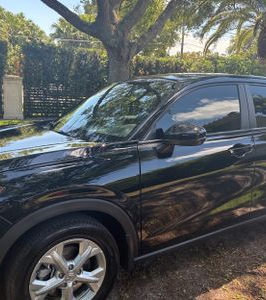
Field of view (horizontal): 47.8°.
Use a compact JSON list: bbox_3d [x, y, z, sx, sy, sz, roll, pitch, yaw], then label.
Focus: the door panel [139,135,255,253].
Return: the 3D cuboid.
[{"bbox_3d":[0.515,0.268,2.284,1.170,0.740,0.170,-4,10,-35],"label":"door panel"}]

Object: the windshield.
[{"bbox_3d":[-0.217,-0.381,2.671,0.870,0.170,1.380,-43,29,-23],"label":"windshield"}]

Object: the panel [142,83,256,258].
[{"bbox_3d":[0.483,0.047,2.306,1.170,1.180,0.280,-4,10,-35],"label":"panel"}]

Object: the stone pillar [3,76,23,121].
[{"bbox_3d":[-5.298,-2.331,13.382,0.820,1.960,0.820,-1,9,-19],"label":"stone pillar"}]

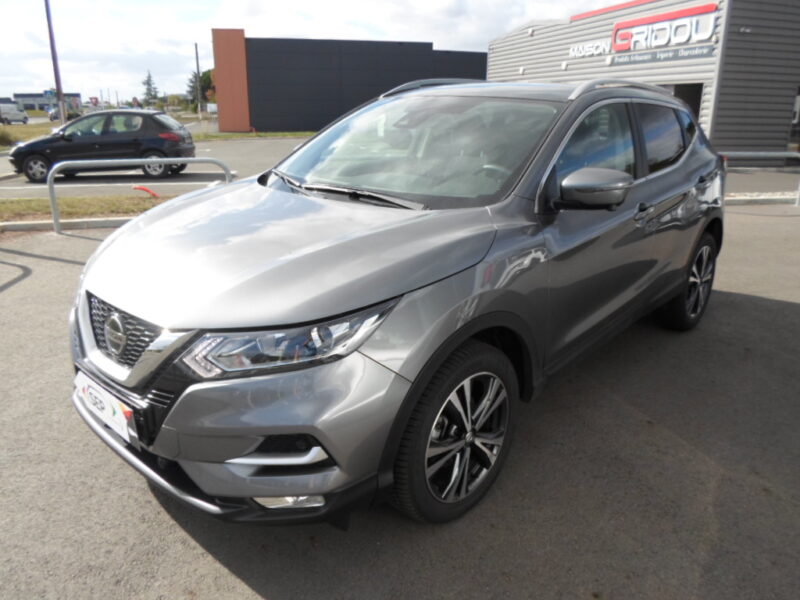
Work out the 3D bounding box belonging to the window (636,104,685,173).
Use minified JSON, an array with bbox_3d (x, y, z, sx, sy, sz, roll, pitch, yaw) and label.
[{"bbox_3d":[1.543,-0.940,3.392,0.045,0.390,0.640,-8,8,46],"label":"window"}]

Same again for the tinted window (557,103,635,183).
[{"bbox_3d":[0.947,-0.710,2.756,0.930,0.450,0.060,-19,1,-44],"label":"tinted window"}]

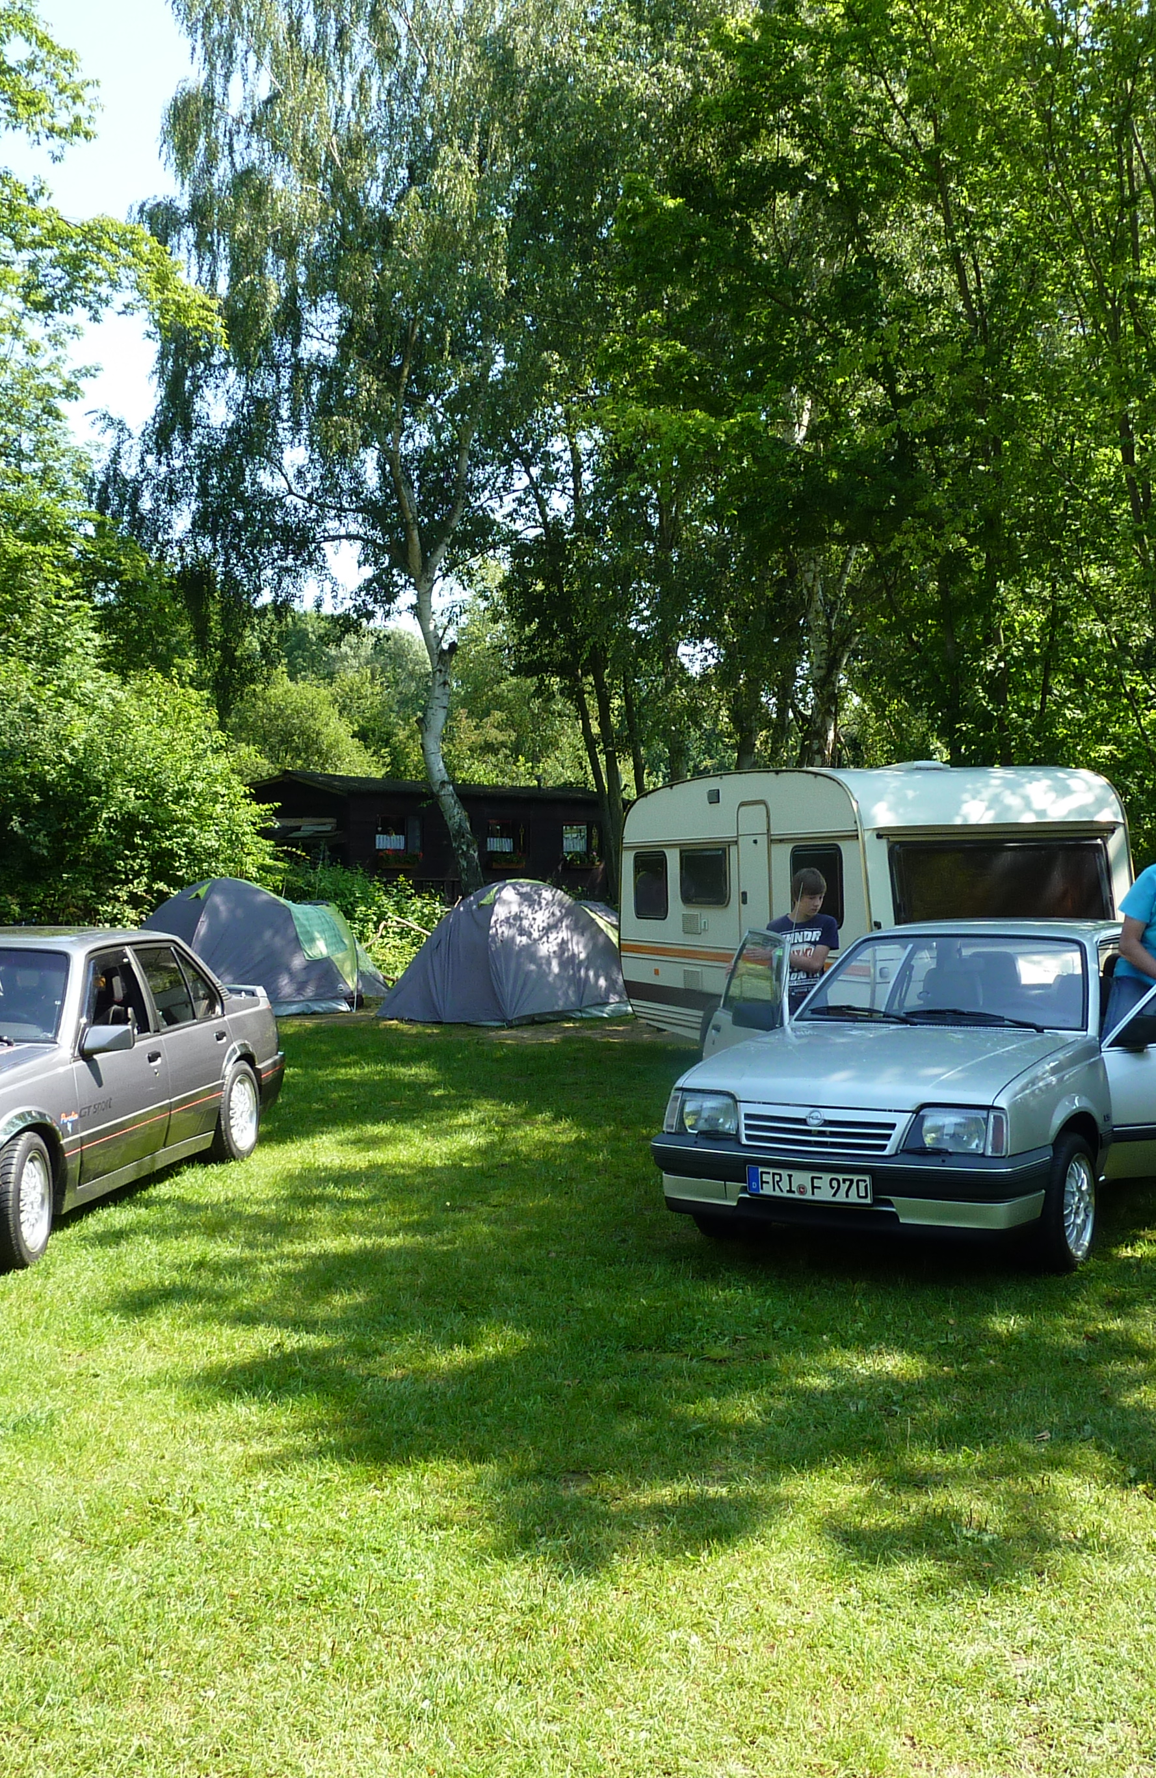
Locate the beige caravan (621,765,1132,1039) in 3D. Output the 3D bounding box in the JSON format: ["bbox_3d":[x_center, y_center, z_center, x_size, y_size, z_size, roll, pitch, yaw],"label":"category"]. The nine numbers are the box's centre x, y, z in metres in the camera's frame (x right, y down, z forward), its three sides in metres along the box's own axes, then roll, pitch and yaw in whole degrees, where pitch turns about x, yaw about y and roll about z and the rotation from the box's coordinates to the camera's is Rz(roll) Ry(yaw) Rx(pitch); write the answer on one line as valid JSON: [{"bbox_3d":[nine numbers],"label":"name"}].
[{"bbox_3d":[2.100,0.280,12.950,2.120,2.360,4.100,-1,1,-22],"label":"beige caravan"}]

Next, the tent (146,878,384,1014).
[{"bbox_3d":[-3.600,0.620,19.600,3.000,1.460,2.100,-2,1,-37],"label":"tent"}]

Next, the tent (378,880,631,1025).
[{"bbox_3d":[-0.300,0.630,18.500,2.900,1.440,2.100,-2,1,-40],"label":"tent"}]

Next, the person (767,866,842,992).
[{"bbox_3d":[1.170,0.700,8.850,0.520,1.620,0.360,-1,1,0],"label":"person"}]

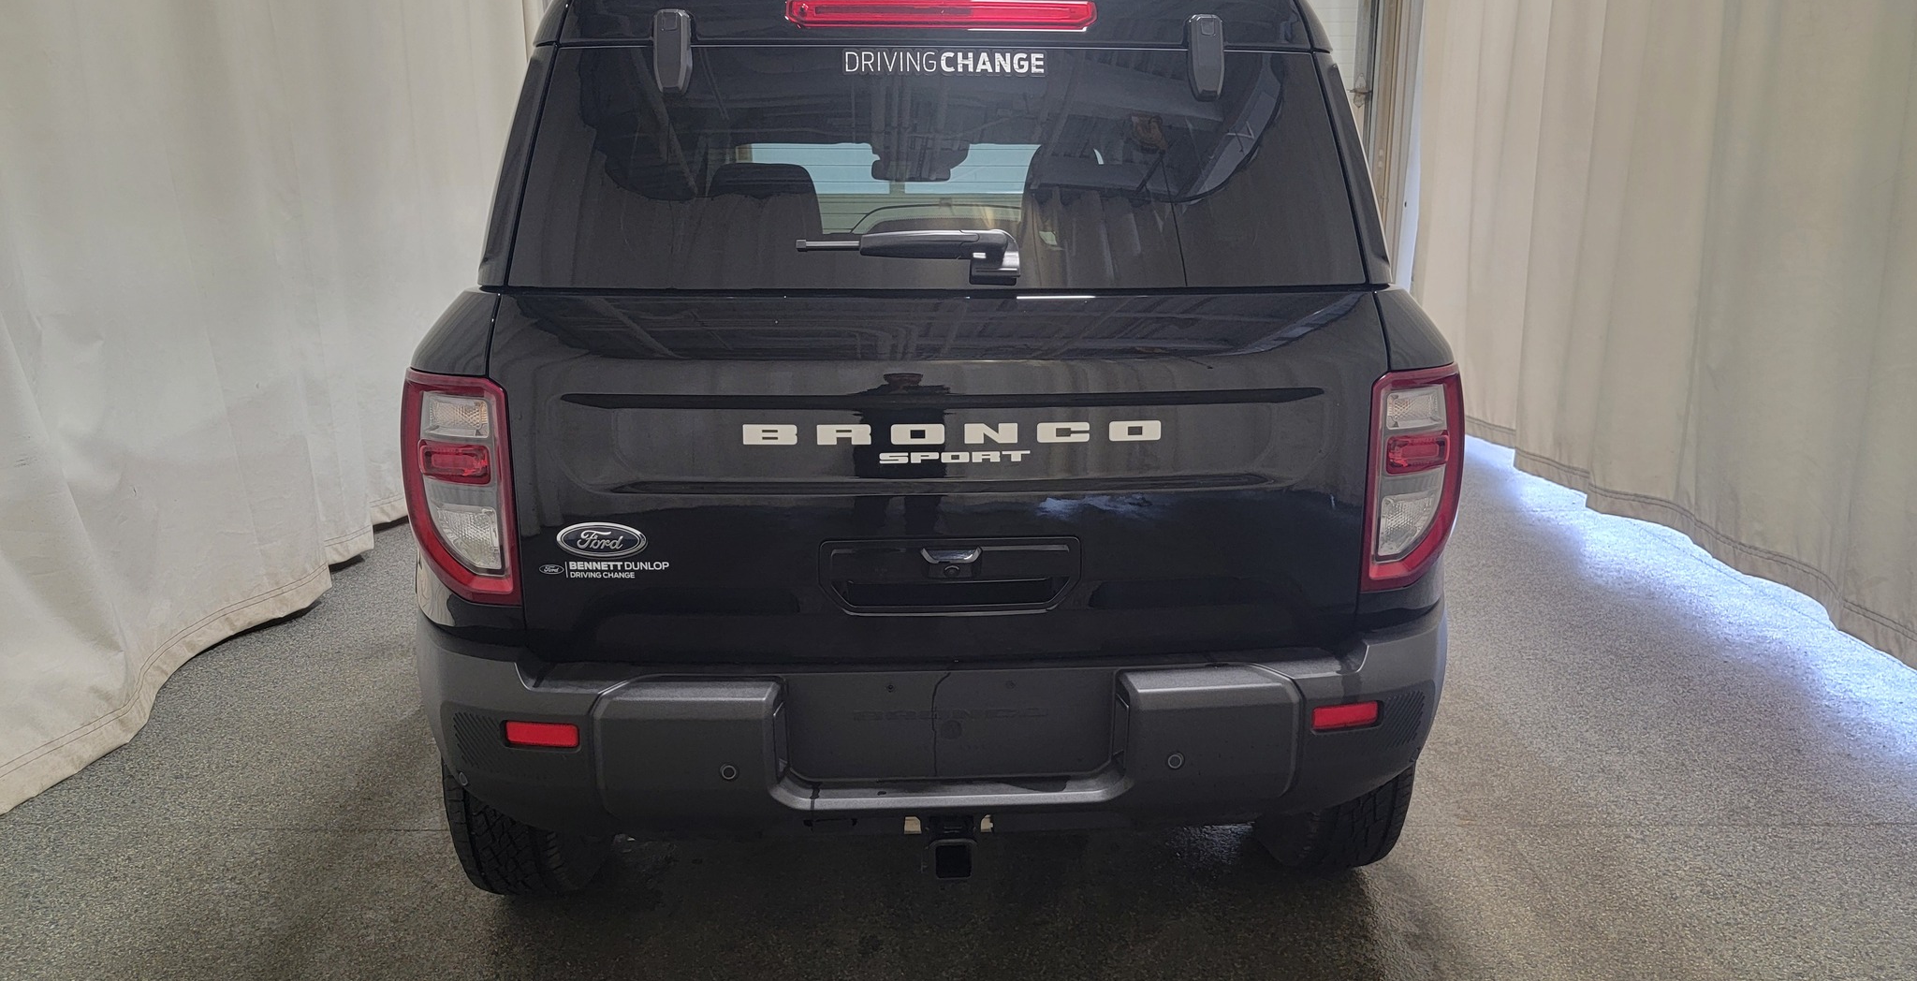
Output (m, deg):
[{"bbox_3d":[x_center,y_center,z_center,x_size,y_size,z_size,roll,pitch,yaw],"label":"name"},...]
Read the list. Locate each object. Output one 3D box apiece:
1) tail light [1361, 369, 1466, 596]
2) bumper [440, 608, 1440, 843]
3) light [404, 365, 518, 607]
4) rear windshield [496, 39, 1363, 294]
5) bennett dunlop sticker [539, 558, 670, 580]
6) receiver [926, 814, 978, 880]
[{"bbox_3d":[0.710,-0.029,2.041,0.200,0.345,0.165,-1,15,-3],"label":"tail light"},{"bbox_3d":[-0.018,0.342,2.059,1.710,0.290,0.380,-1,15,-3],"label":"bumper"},{"bbox_3d":[-0.748,-0.011,1.952,0.200,0.345,0.165,-1,15,-3],"label":"light"},{"bbox_3d":[-0.019,-0.462,1.904,1.240,0.350,0.090,-1,-2,-3],"label":"rear windshield"},{"bbox_3d":[-0.504,0.112,1.895,0.193,0.037,0.006,-1,12,-3],"label":"bennett dunlop sticker"},{"bbox_3d":[-0.012,0.529,2.046,0.079,0.100,0.120,-1,15,-3],"label":"receiver"}]

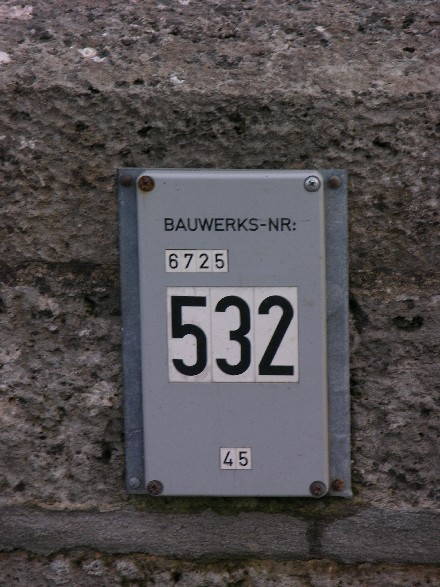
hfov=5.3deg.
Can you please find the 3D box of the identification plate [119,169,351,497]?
[{"bbox_3d":[0.010,0.024,2.870,0.138,0.204,0.013,0,15,5],"label":"identification plate"}]

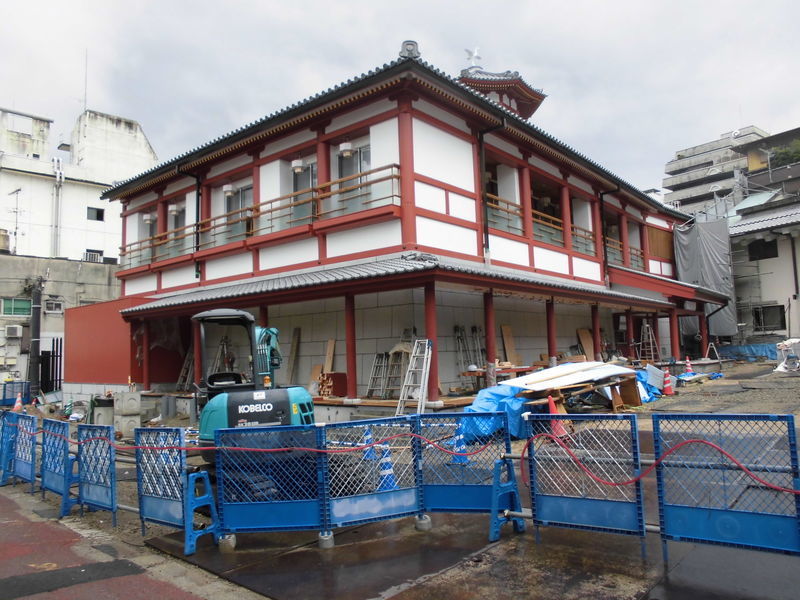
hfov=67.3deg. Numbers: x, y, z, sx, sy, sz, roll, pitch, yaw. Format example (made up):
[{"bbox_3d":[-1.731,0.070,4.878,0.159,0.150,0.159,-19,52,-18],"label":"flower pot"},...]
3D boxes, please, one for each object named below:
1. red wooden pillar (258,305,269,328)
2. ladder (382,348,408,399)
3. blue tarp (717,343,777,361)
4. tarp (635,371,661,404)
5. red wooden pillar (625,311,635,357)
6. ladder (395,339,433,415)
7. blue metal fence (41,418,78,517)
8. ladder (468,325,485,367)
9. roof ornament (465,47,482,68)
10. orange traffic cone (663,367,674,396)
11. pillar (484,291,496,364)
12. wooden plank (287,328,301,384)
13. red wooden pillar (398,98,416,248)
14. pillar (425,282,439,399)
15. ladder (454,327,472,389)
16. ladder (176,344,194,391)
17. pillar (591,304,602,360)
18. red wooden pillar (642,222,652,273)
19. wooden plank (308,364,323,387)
[{"bbox_3d":[-3.850,1.402,16.950,0.210,2.540,0.210,-6,-7,40],"label":"red wooden pillar"},{"bbox_3d":[-0.059,1.821,14.829,0.520,1.149,0.160,-6,-17,40],"label":"ladder"},{"bbox_3d":[19.742,2.953,34.301,3.200,0.939,0.500,-6,-7,40],"label":"blue tarp"},{"bbox_3d":[5.602,1.980,13.600,0.500,0.720,0.550,-6,-7,40],"label":"tarp"},{"bbox_3d":[8.570,1.563,22.322,0.220,2.340,0.220,-6,-7,40],"label":"red wooden pillar"},{"bbox_3d":[0.303,1.925,12.627,0.620,2.266,0.160,-6,-28,40],"label":"ladder"},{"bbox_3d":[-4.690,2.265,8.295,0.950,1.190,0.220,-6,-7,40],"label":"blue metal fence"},{"bbox_3d":[2.702,1.846,19.728,0.180,2.070,0.480,-19,-15,38],"label":"ladder"},{"bbox_3d":[4.379,-14.407,35.700,0.750,1.300,1.000,-6,-7,40],"label":"roof ornament"},{"bbox_3d":[6.916,2.110,15.533,0.370,0.700,0.370,-4,-6,25],"label":"orange traffic cone"},{"bbox_3d":[2.236,1.063,14.847,0.220,2.500,0.220,-6,-7,40],"label":"pillar"},{"bbox_3d":[-3.337,1.882,19.029,0.240,1.966,0.040,-6,-16,40],"label":"wooden plank"},{"bbox_3d":[0.224,-3.663,17.209,0.390,4.377,0.390,-2,-5,0],"label":"red wooden pillar"},{"bbox_3d":[0.815,1.049,15.213,0.270,3.058,0.270,-1,-5,0],"label":"pillar"},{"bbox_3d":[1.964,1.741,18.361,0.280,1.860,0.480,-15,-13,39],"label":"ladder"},{"bbox_3d":[-7.897,2.488,22.227,0.450,1.724,0.280,-6,-20,40],"label":"ladder"},{"bbox_3d":[7.576,1.648,23.125,0.280,3.000,0.280,-6,-7,40],"label":"pillar"},{"bbox_3d":[12.979,-2.629,31.600,0.310,2.900,0.310,-6,-7,40],"label":"red wooden pillar"},{"bbox_3d":[-2.661,2.370,18.878,0.360,0.692,0.060,-6,-17,40],"label":"wooden plank"}]

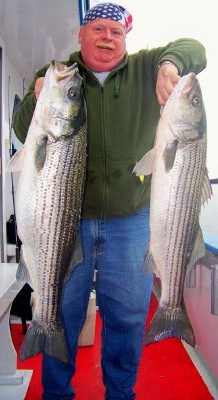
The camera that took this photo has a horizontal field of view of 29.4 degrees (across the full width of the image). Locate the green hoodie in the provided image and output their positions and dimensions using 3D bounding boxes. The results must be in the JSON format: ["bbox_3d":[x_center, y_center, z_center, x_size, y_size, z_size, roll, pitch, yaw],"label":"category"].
[{"bbox_3d":[0.000,-0.285,1.660,0.760,0.710,0.460,0,4,3],"label":"green hoodie"}]

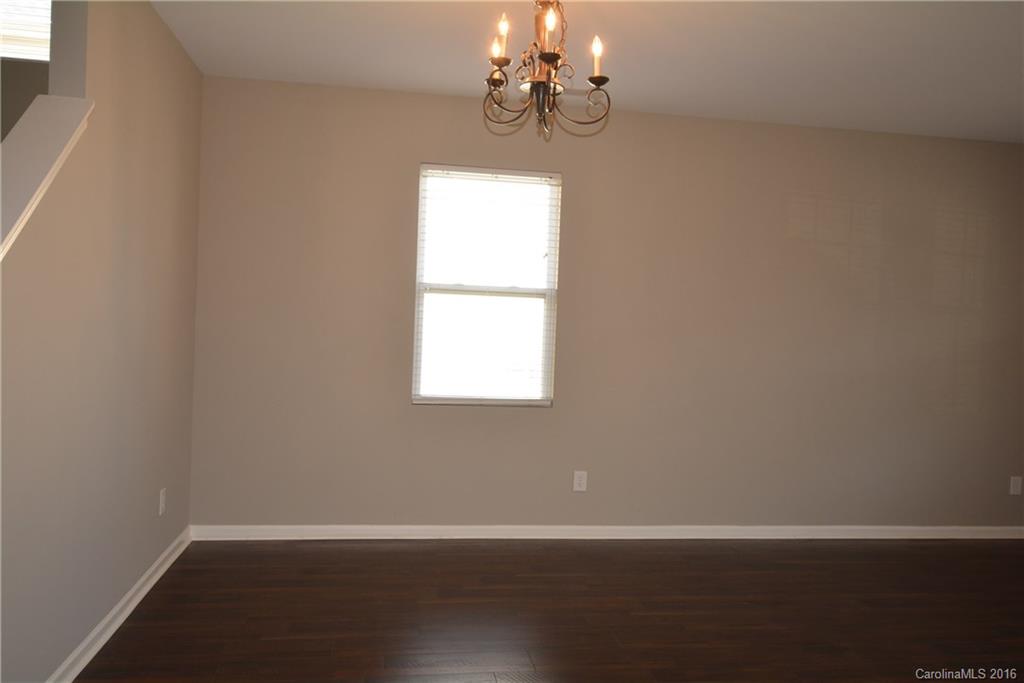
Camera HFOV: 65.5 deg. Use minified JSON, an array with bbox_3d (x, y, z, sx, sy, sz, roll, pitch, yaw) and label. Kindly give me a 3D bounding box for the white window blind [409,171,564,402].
[{"bbox_3d":[-0.156,-0.338,5.034,0.890,1.490,0.100,2,2,-9],"label":"white window blind"}]

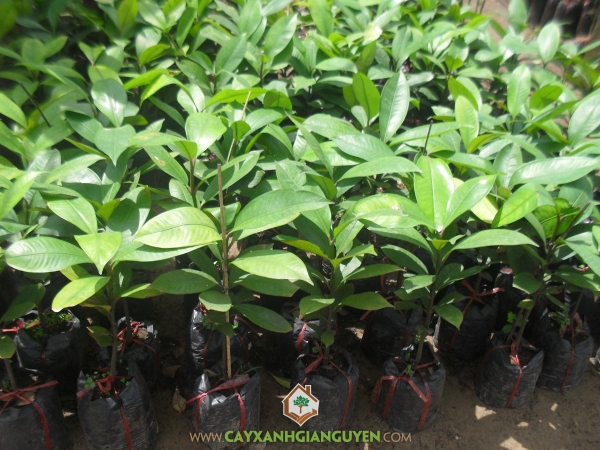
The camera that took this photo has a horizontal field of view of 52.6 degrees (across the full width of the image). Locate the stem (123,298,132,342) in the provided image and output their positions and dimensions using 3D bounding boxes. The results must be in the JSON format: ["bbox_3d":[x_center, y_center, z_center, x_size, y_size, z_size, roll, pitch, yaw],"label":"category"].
[{"bbox_3d":[-0.390,0.217,1.377,0.011,0.114,0.011,1,26,-1],"label":"stem"}]

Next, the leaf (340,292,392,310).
[{"bbox_3d":[0.133,0.153,1.214,0.102,0.018,0.040,2,45,3],"label":"leaf"}]

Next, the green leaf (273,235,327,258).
[{"bbox_3d":[-0.001,0.041,1.160,0.114,0.018,0.045,20,6,-10],"label":"green leaf"}]

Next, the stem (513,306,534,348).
[{"bbox_3d":[0.539,0.247,1.455,0.012,0.126,0.012,8,27,-4],"label":"stem"}]

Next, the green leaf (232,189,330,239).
[{"bbox_3d":[-0.034,-0.021,1.109,0.191,0.030,0.075,-18,48,-9],"label":"green leaf"}]

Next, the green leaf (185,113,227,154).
[{"bbox_3d":[-0.199,-0.193,1.280,0.080,0.040,0.110,1,35,-1],"label":"green leaf"}]

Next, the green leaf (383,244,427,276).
[{"bbox_3d":[0.245,0.078,1.410,0.125,0.025,0.045,36,50,11],"label":"green leaf"}]

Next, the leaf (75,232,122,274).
[{"bbox_3d":[-0.346,0.049,1.040,0.085,0.030,0.100,-13,44,-12],"label":"leaf"}]

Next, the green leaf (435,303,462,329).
[{"bbox_3d":[0.291,0.181,1.190,0.075,0.018,0.038,38,44,20],"label":"green leaf"}]

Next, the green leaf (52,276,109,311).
[{"bbox_3d":[-0.474,0.148,1.310,0.135,0.025,0.060,-28,45,-22],"label":"green leaf"}]

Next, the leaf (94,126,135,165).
[{"bbox_3d":[-0.407,-0.176,1.330,0.085,0.035,0.115,4,51,-2],"label":"leaf"}]

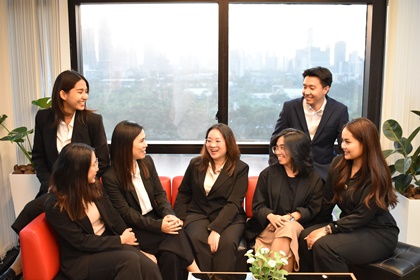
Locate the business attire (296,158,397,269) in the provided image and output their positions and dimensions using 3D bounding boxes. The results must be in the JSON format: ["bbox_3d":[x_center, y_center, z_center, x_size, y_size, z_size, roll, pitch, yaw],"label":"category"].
[{"bbox_3d":[0.801,0.542,2.522,0.620,0.930,0.460,-5,10,-31],"label":"business attire"}]

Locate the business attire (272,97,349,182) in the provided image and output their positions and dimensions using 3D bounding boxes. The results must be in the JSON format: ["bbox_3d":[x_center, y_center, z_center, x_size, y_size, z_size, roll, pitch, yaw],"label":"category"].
[{"bbox_3d":[0.751,0.314,3.197,0.540,1.270,0.450,2,9,17],"label":"business attire"}]

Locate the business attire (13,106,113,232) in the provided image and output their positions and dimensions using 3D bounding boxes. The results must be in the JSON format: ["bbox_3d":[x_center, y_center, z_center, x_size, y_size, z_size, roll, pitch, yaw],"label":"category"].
[{"bbox_3d":[-1.029,0.289,3.001,0.640,1.040,0.480,1,8,5],"label":"business attire"}]

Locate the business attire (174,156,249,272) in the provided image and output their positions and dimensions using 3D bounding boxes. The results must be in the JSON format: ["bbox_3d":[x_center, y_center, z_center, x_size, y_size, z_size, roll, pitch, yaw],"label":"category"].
[{"bbox_3d":[0.021,0.559,2.727,0.480,0.880,0.580,2,8,11],"label":"business attire"}]

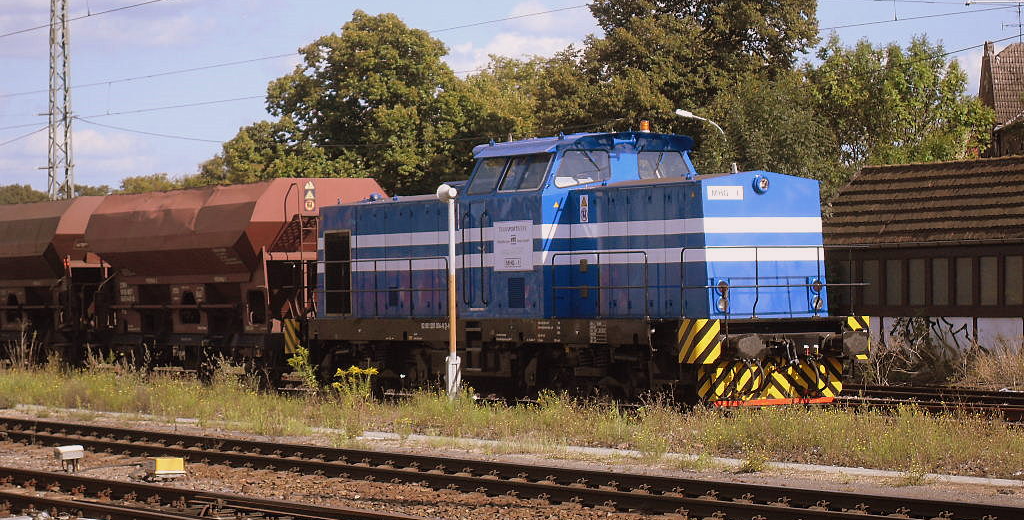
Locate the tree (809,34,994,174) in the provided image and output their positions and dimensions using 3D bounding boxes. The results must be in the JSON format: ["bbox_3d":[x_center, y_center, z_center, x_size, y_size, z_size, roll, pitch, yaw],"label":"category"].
[{"bbox_3d":[11.674,-2.014,89.943,5.548,9.425,6.000,-1,-1,0],"label":"tree"}]

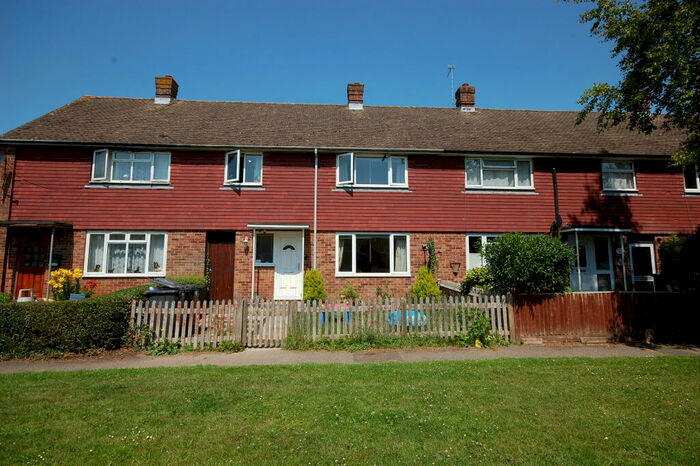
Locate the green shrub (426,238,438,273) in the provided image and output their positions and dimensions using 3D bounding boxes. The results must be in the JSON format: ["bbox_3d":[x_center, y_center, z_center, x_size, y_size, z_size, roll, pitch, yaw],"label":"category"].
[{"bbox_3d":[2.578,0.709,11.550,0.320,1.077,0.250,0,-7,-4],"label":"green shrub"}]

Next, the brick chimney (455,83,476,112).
[{"bbox_3d":[4.828,-5.497,15.463,0.620,1.280,0.640,0,-7,-4],"label":"brick chimney"}]

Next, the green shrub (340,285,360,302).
[{"bbox_3d":[0.012,1.761,10.597,0.570,0.580,0.550,0,-7,-4],"label":"green shrub"}]

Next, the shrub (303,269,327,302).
[{"bbox_3d":[-1.019,1.530,10.599,0.690,1.030,0.680,0,-7,-4],"label":"shrub"}]

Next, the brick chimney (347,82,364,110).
[{"bbox_3d":[0.265,-5.482,15.282,0.630,1.120,0.600,0,-7,-4],"label":"brick chimney"}]

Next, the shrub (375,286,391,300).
[{"bbox_3d":[0.965,1.860,10.852,0.461,0.571,0.420,0,-7,-4],"label":"shrub"}]

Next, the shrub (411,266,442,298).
[{"bbox_3d":[2.257,1.573,10.823,0.930,1.176,0.850,0,-7,-4],"label":"shrub"}]

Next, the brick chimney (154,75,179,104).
[{"bbox_3d":[-7.263,-5.541,14.627,0.620,1.270,0.640,0,-7,-4],"label":"brick chimney"}]

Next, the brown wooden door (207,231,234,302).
[{"bbox_3d":[-3.916,1.007,11.207,0.840,2.090,0.100,0,-7,-4],"label":"brown wooden door"}]

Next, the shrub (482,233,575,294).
[{"bbox_3d":[4.699,1.117,9.683,2.240,2.225,1.900,0,-7,-4],"label":"shrub"}]

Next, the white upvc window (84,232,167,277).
[{"bbox_3d":[-6.695,0.653,11.082,2.350,1.340,0.120,0,-7,-4],"label":"white upvc window"}]

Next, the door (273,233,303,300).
[{"bbox_3d":[-1.850,0.985,11.197,0.860,2.070,0.100,0,-7,-4],"label":"door"}]

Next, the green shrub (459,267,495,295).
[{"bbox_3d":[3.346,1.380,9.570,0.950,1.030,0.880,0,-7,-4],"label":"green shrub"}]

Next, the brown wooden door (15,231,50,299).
[{"bbox_3d":[-9.153,0.950,10.693,0.810,2.000,0.100,0,-7,-4],"label":"brown wooden door"}]

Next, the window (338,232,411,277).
[{"bbox_3d":[0.732,0.691,11.595,2.358,1.371,0.120,0,-7,-4],"label":"window"}]

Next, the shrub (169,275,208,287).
[{"bbox_3d":[-4.493,1.544,10.094,1.000,0.780,0.800,0,-7,-4],"label":"shrub"}]

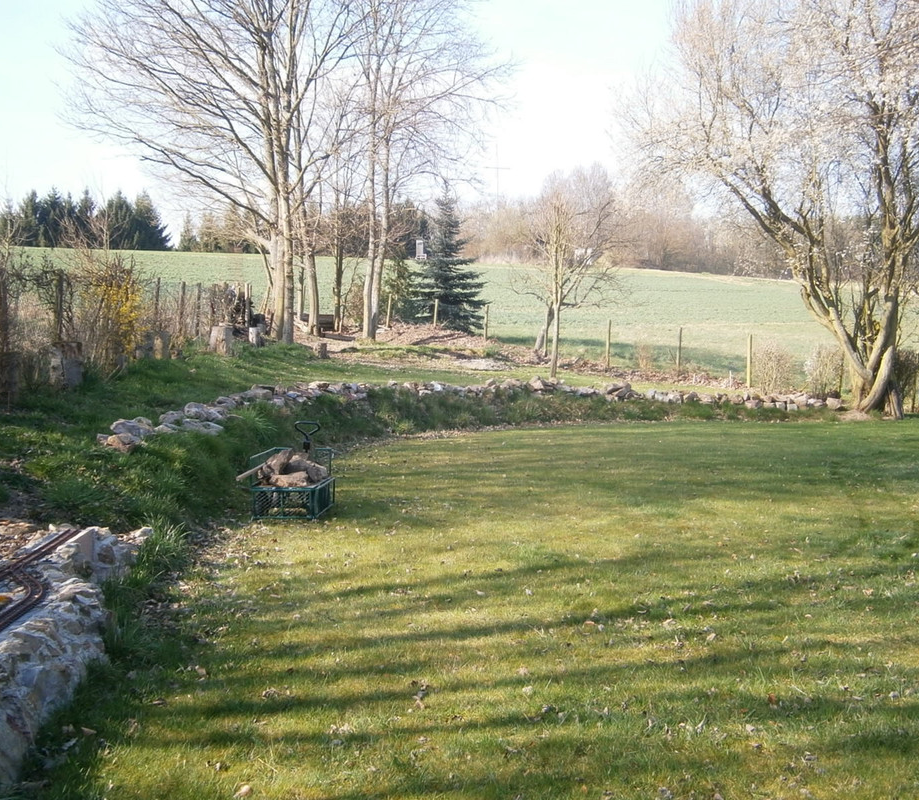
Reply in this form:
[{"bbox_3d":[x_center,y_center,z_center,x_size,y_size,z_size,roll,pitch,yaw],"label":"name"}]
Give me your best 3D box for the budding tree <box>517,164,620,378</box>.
[{"bbox_3d":[2.142,-2.409,22.000,2.100,3.900,2.100,0,3,0],"label":"budding tree"}]

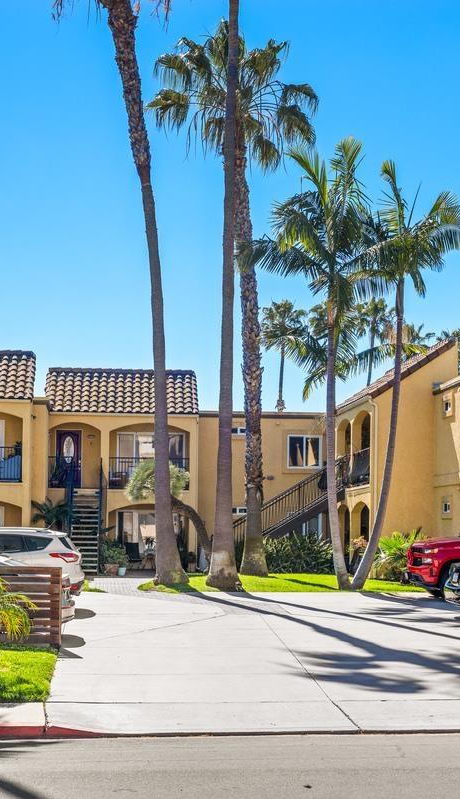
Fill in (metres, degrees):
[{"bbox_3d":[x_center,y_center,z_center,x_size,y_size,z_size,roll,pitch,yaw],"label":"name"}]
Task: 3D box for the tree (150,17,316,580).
[{"bbox_3d":[0.058,-3.492,45.214,5.440,18.340,5.440,1,-5,-5],"label":"tree"}]

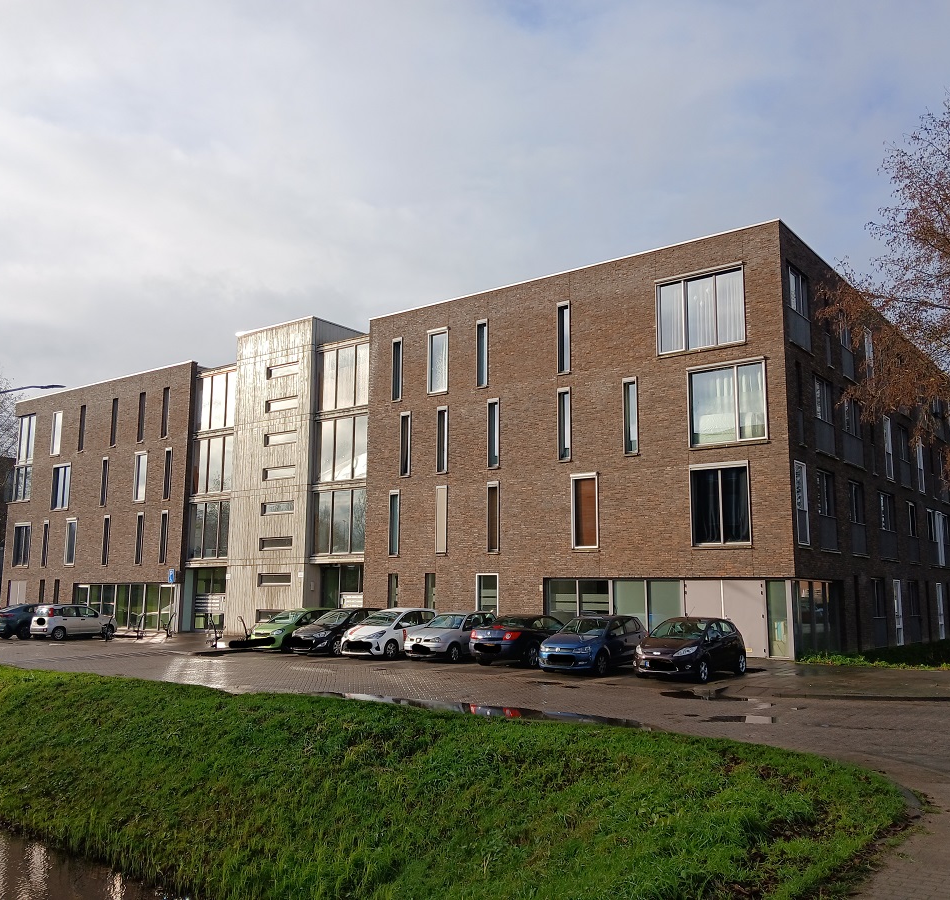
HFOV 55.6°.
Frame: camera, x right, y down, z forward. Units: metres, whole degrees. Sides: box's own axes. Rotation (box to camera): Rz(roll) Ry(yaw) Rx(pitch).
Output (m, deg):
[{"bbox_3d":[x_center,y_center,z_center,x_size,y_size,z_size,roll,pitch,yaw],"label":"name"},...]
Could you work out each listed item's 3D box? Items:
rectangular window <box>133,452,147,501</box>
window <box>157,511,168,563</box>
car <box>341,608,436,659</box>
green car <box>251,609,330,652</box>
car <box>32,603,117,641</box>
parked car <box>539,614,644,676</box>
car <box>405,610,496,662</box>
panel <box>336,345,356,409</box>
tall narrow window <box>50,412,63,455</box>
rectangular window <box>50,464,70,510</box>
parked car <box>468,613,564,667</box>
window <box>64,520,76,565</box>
[{"bbox_3d":[-16.551,1.354,44.695,1.053,2.518,0.150,-6,-11,37],"label":"rectangular window"},{"bbox_3d":[-14.742,4.153,42.870,0.560,2.570,0.150,-6,-11,37],"label":"window"},{"bbox_3d":[-2.616,5.999,29.598,1.740,1.510,3.945,-6,-11,34],"label":"car"},{"bbox_3d":[-6.444,6.530,33.029,1.670,1.480,3.570,-6,-11,37],"label":"green car"},{"bbox_3d":[-17.769,7.647,40.196,1.650,1.550,3.600,-6,-11,35],"label":"car"},{"bbox_3d":[3.270,5.244,24.463,1.690,1.470,3.970,-6,-11,36],"label":"parked car"},{"bbox_3d":[-0.552,5.599,27.181,1.640,1.460,3.540,-6,-11,36],"label":"car"},{"bbox_3d":[-5.439,-3.048,37.928,1.150,2.600,0.080,-6,-11,37],"label":"panel"},{"bbox_3d":[-23.237,-0.898,50.157,0.998,2.504,0.150,-6,-11,37],"label":"tall narrow window"},{"bbox_3d":[-22.515,2.018,49.143,1.786,2.563,0.150,-6,-11,37],"label":"rectangular window"},{"bbox_3d":[1.596,5.542,26.410,1.777,1.404,4.355,-6,-11,34],"label":"parked car"},{"bbox_3d":[-21.385,4.902,47.823,1.026,2.533,0.150,-6,-11,37],"label":"window"}]

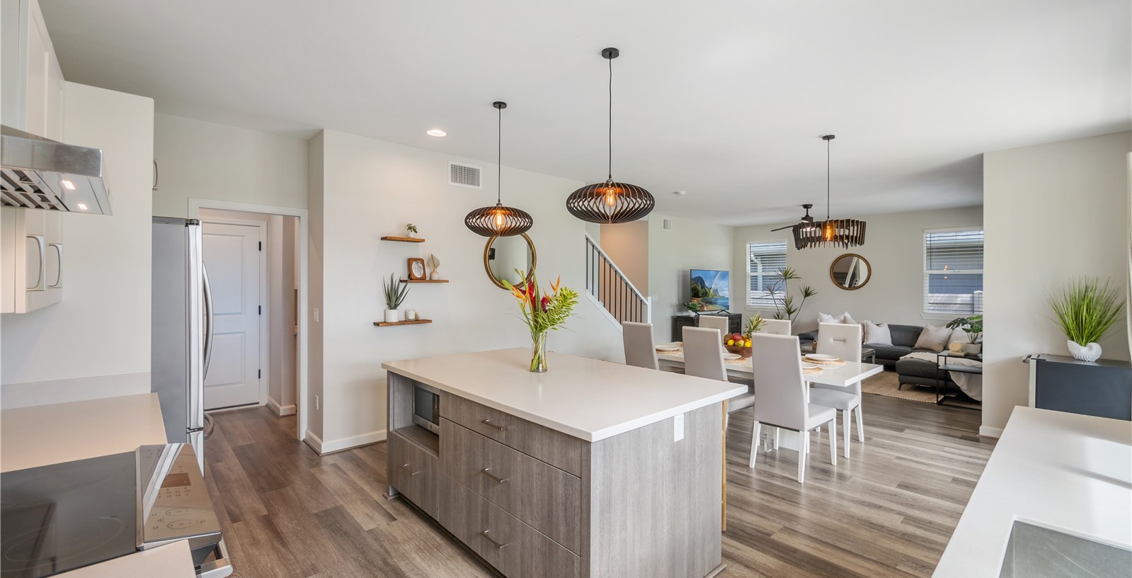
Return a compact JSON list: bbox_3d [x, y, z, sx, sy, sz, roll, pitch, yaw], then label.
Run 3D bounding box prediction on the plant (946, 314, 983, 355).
[{"bbox_3d":[5.099,0.573,5.769,0.543,0.492,0.482,1,1,41],"label":"plant"}]

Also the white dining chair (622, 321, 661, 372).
[{"bbox_3d":[0.908,0.889,4.753,0.623,1.080,0.452,0,1,-42],"label":"white dining chair"}]

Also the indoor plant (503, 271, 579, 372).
[{"bbox_3d":[-0.171,0.212,3.119,0.502,0.664,0.422,0,1,-3],"label":"indoor plant"}]

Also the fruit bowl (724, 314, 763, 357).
[{"bbox_3d":[1.777,0.470,4.529,0.422,0.392,0.422,0,1,21],"label":"fruit bowl"}]

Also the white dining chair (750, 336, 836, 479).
[{"bbox_3d":[1.788,0.885,3.655,0.650,1.067,0.445,0,0,-43],"label":"white dining chair"}]

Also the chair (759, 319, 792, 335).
[{"bbox_3d":[2.041,0.890,4.808,0.623,1.080,0.452,0,1,-42],"label":"chair"}]

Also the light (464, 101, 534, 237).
[{"bbox_3d":[-0.478,-0.860,3.315,0.492,0.950,0.492,0,1,-8],"label":"light"}]

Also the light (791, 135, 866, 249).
[{"bbox_3d":[2.251,-0.837,3.934,0.640,0.965,0.640,0,0,-43],"label":"light"}]

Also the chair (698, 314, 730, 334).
[{"bbox_3d":[1.564,0.883,5.318,0.623,1.080,0.452,0,1,-42],"label":"chair"}]

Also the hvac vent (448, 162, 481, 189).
[{"bbox_3d":[-1.029,-1.173,4.743,0.395,0.240,0.023,0,0,-43],"label":"hvac vent"}]

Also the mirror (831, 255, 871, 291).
[{"bbox_3d":[5.237,-0.311,8.453,0.040,0.690,0.685,0,0,-43],"label":"mirror"}]

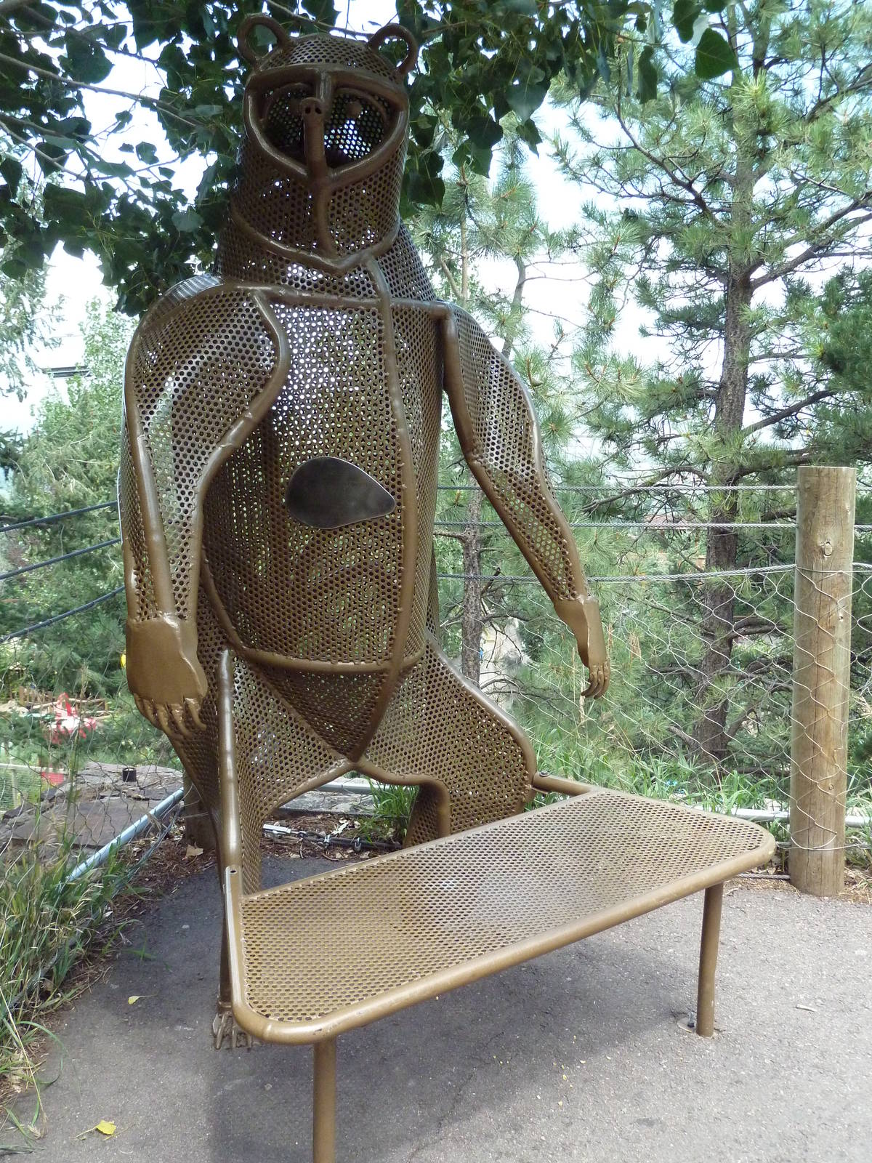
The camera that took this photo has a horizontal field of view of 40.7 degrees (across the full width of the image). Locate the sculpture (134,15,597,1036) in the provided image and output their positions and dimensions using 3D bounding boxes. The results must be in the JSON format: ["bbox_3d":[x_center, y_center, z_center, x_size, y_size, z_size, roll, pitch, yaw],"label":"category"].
[{"bbox_3d":[-0.221,-0.135,2.644,1.022,2.095,0.783,-8,15,-33],"label":"sculpture"}]

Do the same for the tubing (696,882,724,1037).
[{"bbox_3d":[0.576,0.790,2.472,0.036,0.352,0.036,1,12,0],"label":"tubing"}]

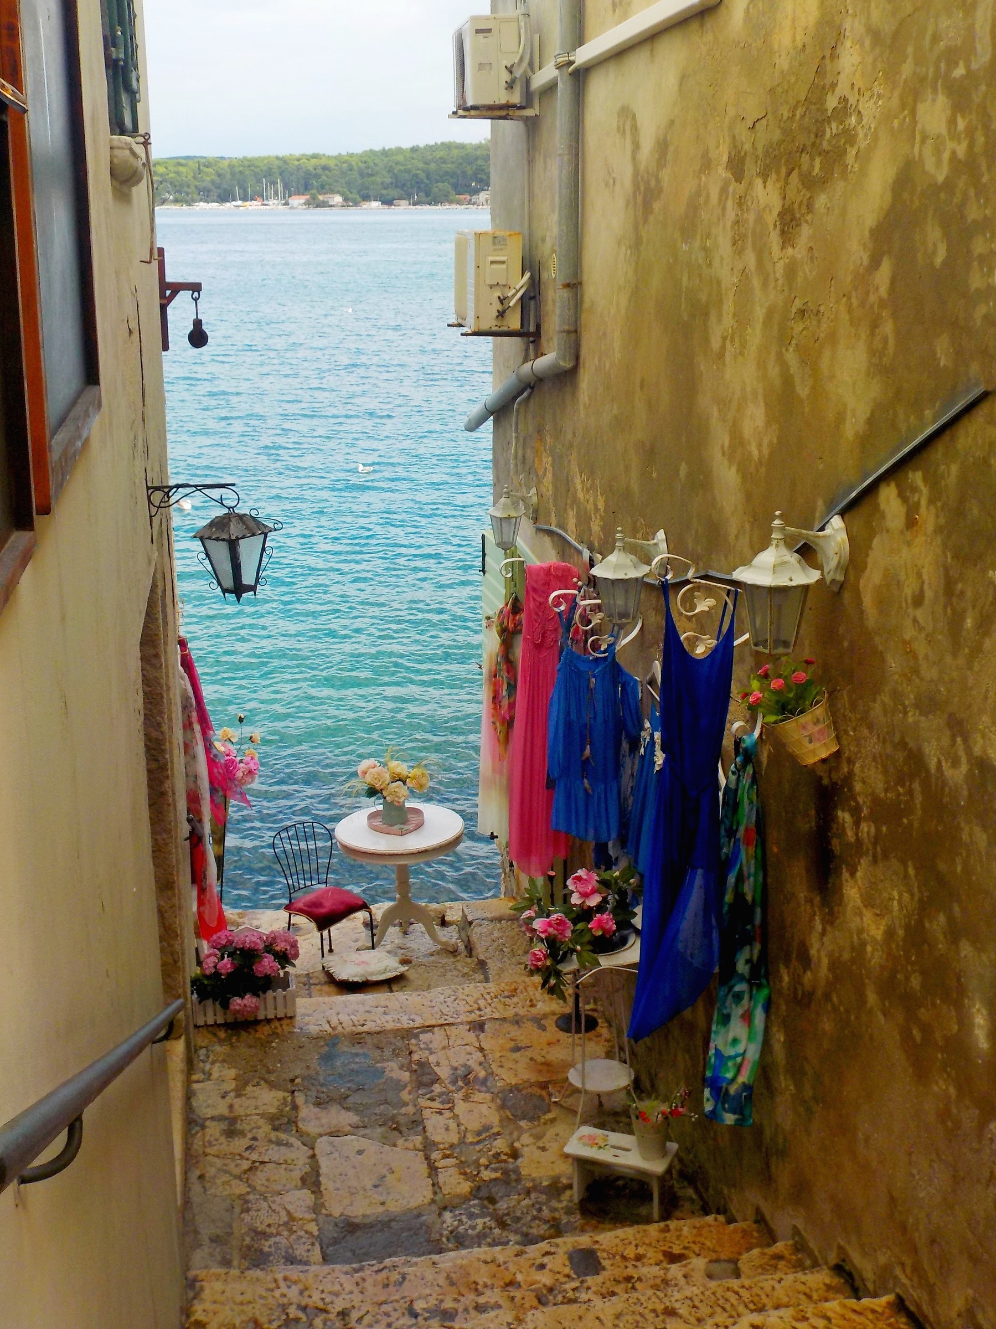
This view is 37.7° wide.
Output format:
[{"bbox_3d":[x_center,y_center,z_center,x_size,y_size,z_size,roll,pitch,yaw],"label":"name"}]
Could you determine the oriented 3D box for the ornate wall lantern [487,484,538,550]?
[{"bbox_3d":[0.090,-0.846,8.396,0.290,0.390,0.225,-3,18,-8],"label":"ornate wall lantern"}]

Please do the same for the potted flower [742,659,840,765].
[{"bbox_3d":[0.794,0.120,3.927,0.235,0.295,0.220,-26,20,0],"label":"potted flower"}]

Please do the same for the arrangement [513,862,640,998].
[{"bbox_3d":[0.328,1.095,5.976,0.500,0.570,0.500,-3,18,-8],"label":"arrangement"}]

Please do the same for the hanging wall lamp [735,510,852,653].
[{"bbox_3d":[0.775,-0.213,3.861,0.300,0.385,0.225,-3,18,-8],"label":"hanging wall lamp"}]

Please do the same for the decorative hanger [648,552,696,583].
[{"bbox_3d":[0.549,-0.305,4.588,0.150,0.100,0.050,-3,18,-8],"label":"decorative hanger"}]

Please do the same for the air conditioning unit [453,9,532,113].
[{"bbox_3d":[-0.052,-3.318,8.050,0.280,0.455,0.720,-3,18,-8],"label":"air conditioning unit"}]

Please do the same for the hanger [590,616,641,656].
[{"bbox_3d":[0.502,-0.117,6.215,0.225,0.170,0.050,-3,18,-8],"label":"hanger"}]

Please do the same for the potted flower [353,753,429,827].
[{"bbox_3d":[-0.586,0.703,8.193,0.400,0.440,0.340,0,18,0],"label":"potted flower"}]

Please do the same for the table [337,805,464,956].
[{"bbox_3d":[-0.560,1.260,8.394,0.735,0.690,0.735,0,18,0],"label":"table"}]

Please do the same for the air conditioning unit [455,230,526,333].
[{"bbox_3d":[-0.057,-2.214,8.396,0.280,0.535,0.780,-3,18,-8],"label":"air conditioning unit"}]

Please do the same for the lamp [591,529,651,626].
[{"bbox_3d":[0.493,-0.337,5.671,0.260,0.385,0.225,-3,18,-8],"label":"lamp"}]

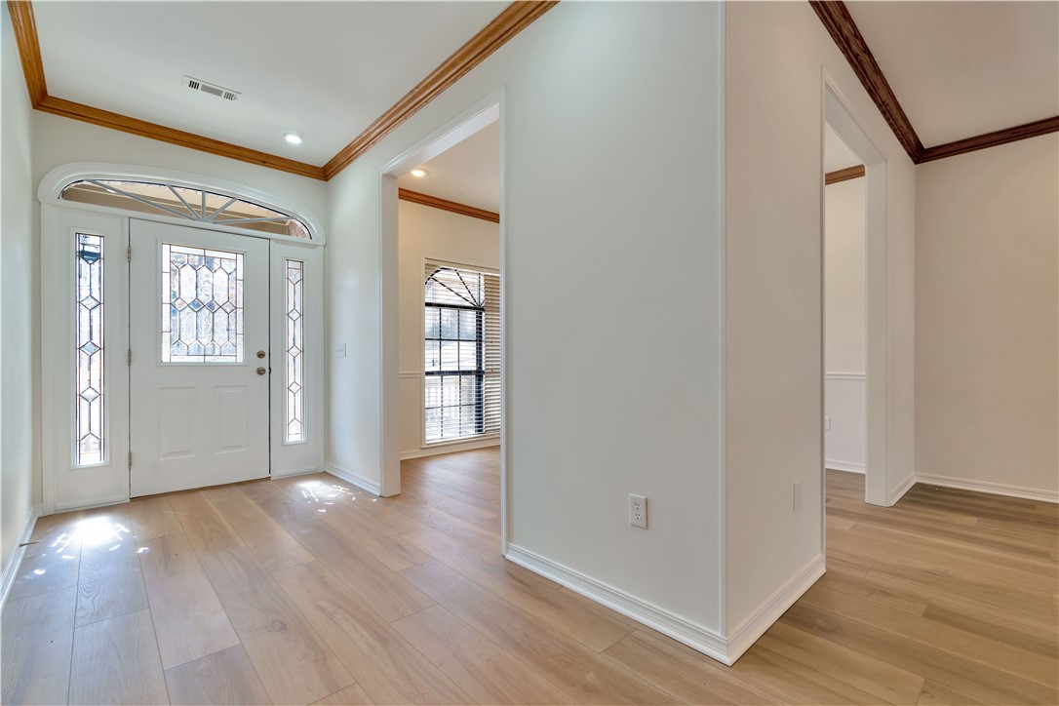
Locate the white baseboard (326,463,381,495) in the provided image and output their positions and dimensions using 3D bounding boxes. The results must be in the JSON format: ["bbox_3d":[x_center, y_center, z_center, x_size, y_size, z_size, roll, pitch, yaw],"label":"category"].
[{"bbox_3d":[-1.489,1.021,3.875,0.018,0.095,1.080,0,-1,-43],"label":"white baseboard"}]

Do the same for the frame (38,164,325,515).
[{"bbox_3d":[-2.559,-0.147,3.709,1.800,2.437,0.130,0,-1,-43],"label":"frame"}]

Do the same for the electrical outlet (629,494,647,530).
[{"bbox_3d":[0.419,0.612,1.811,0.009,0.119,0.079,0,-1,-43],"label":"electrical outlet"}]

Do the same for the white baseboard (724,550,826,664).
[{"bbox_3d":[1.039,0.999,1.916,1.020,0.095,0.018,0,-1,-43],"label":"white baseboard"}]

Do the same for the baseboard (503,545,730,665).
[{"bbox_3d":[0.271,1.002,1.985,0.018,0.095,1.165,0,-1,-43],"label":"baseboard"}]

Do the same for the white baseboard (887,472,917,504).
[{"bbox_3d":[2.797,1.003,3.520,0.900,0.095,0.018,0,-1,-43],"label":"white baseboard"}]

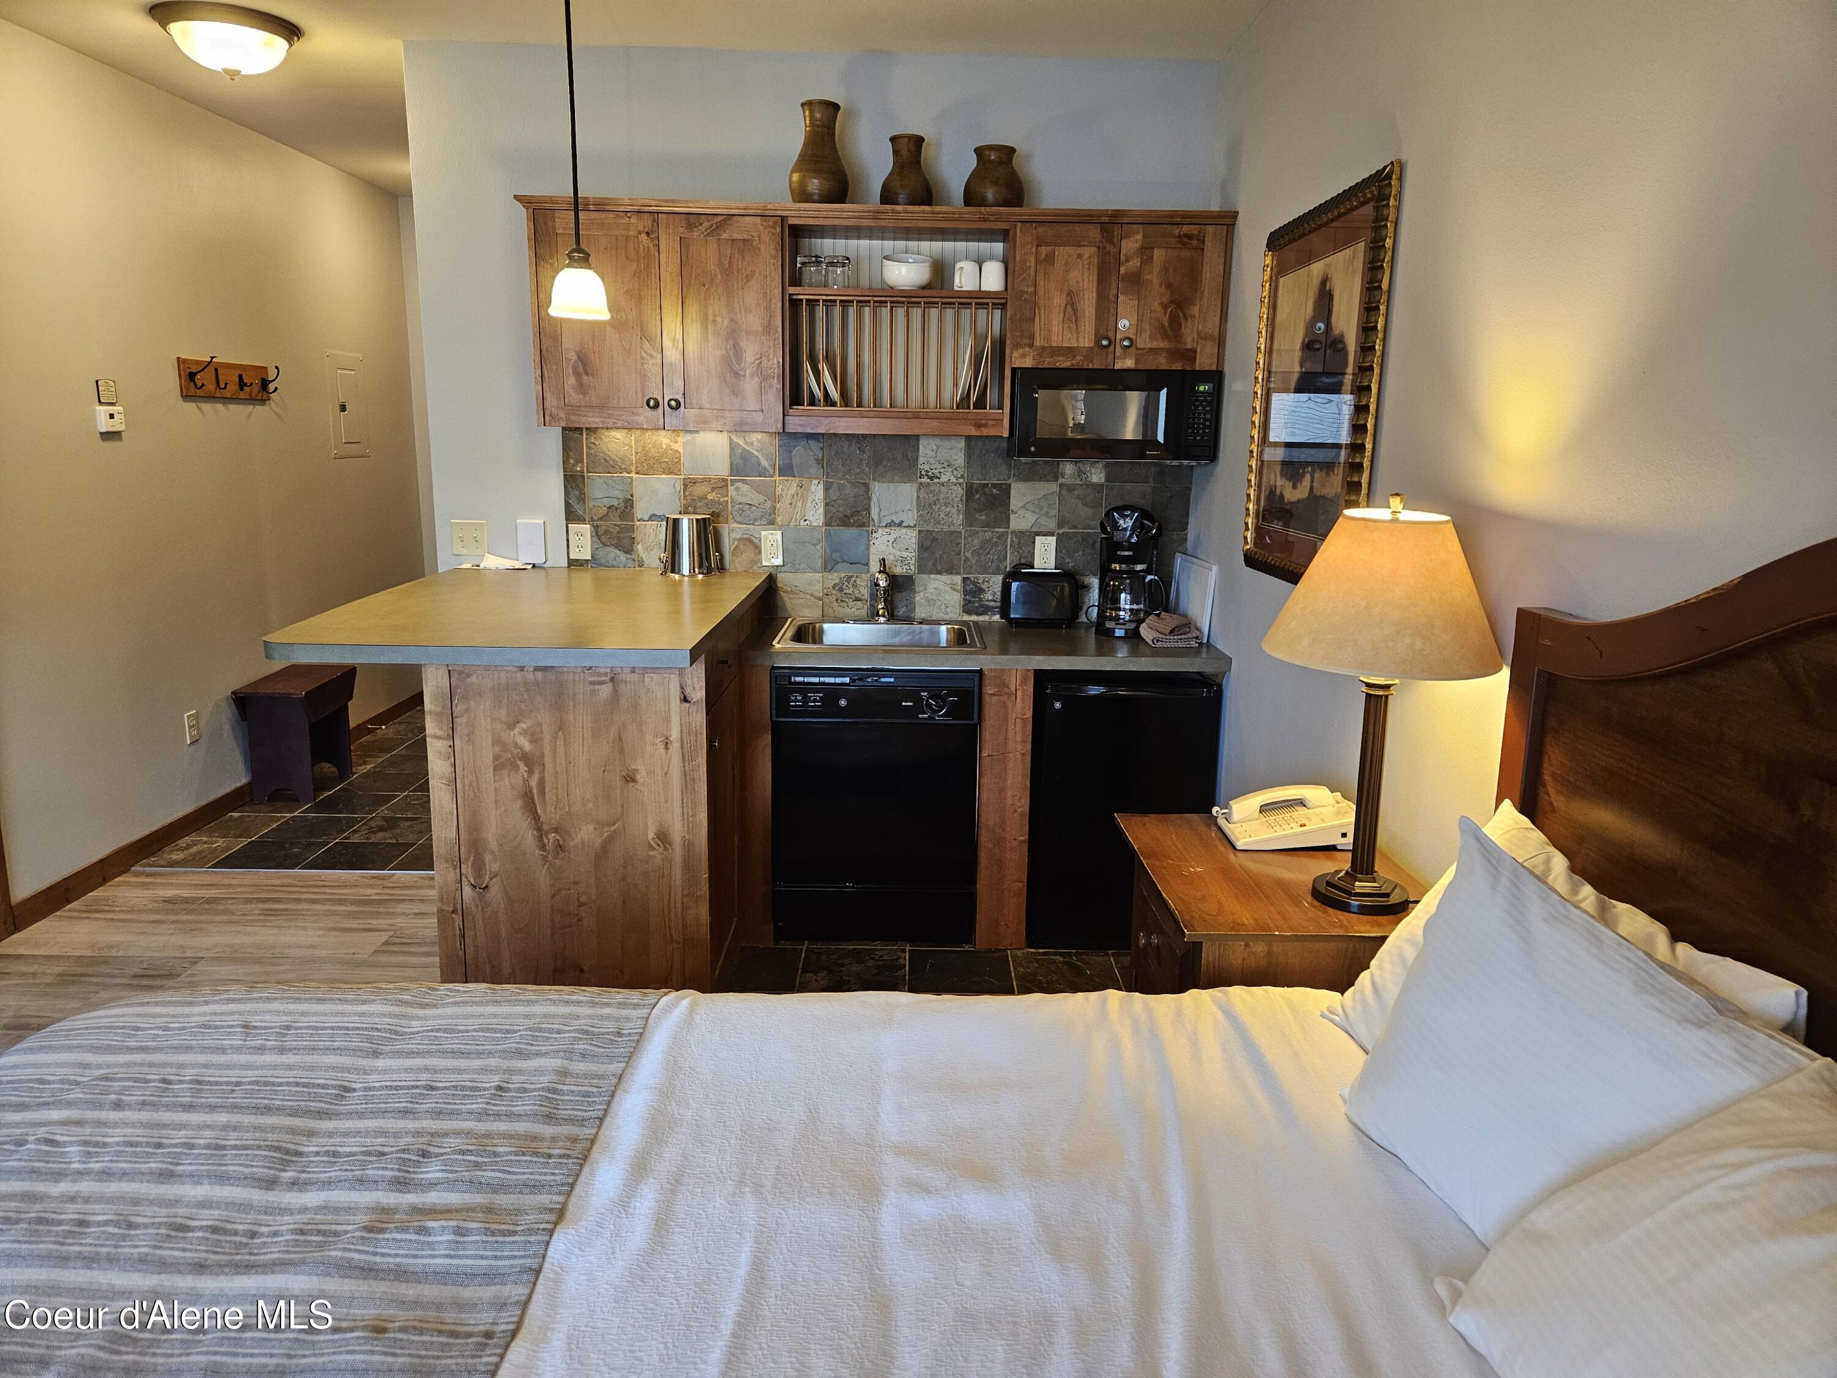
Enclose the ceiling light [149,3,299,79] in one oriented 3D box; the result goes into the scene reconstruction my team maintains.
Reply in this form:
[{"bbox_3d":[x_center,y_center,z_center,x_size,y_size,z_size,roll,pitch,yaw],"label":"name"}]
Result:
[{"bbox_3d":[-2.064,-1.914,3.644,0.400,0.175,0.400,1,12,-1],"label":"ceiling light"}]

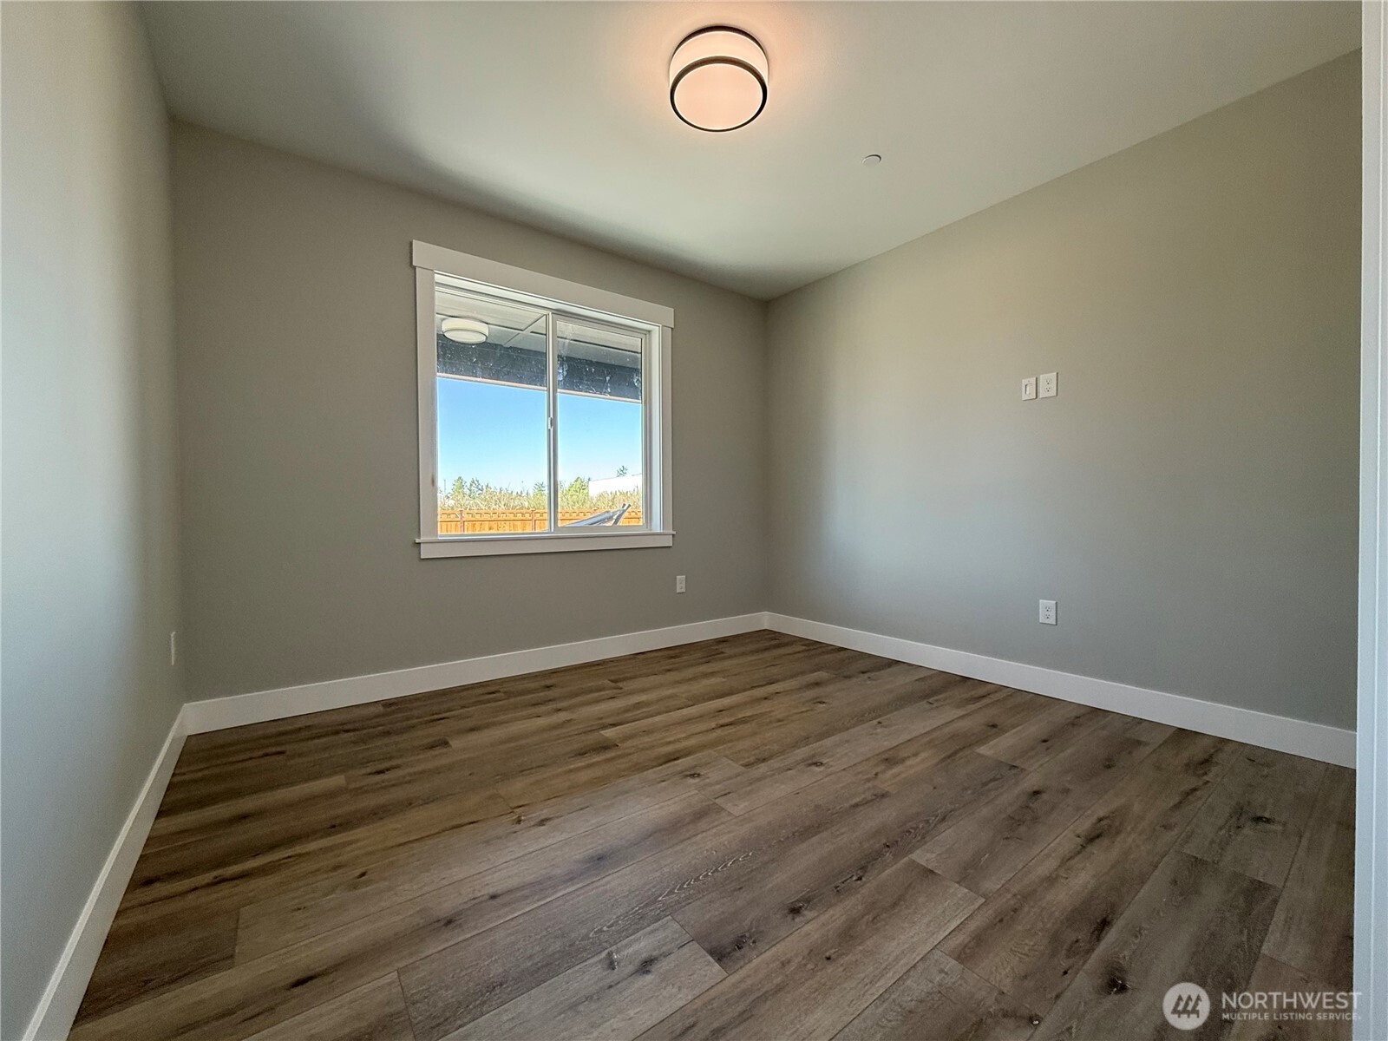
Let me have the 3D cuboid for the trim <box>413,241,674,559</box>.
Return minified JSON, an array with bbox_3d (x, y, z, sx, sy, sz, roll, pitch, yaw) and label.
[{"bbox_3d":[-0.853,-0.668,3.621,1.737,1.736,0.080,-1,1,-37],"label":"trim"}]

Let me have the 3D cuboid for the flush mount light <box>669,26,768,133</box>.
[{"bbox_3d":[0.098,-1.720,2.209,0.392,0.111,0.392,0,1,0],"label":"flush mount light"}]

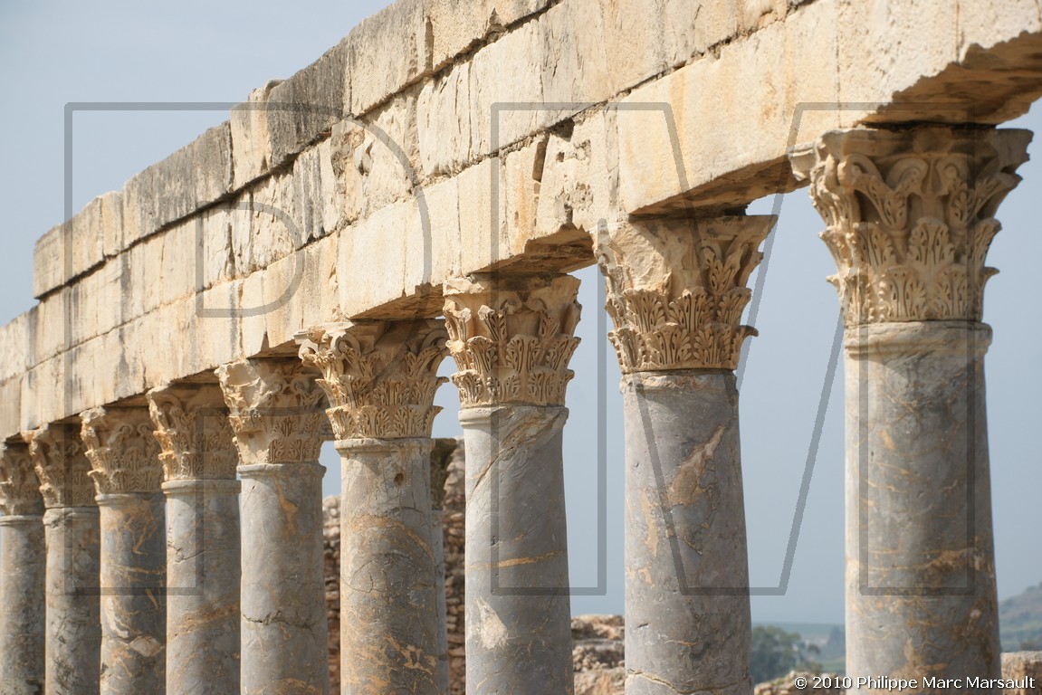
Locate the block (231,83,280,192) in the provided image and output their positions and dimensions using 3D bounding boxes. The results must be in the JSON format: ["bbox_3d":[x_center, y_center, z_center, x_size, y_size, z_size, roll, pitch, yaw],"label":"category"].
[{"bbox_3d":[-1.206,-1.118,27.702,0.430,0.416,1.629,-1,-3,-12],"label":"block"}]

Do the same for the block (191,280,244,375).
[{"bbox_3d":[-1.482,-0.143,29.041,0.430,0.445,1.985,-1,-3,-12],"label":"block"}]

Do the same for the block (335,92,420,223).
[{"bbox_3d":[-0.463,-0.883,24.257,0.430,0.464,2.169,-1,-3,-12],"label":"block"}]

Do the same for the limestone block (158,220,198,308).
[{"bbox_3d":[-1.797,-0.512,30.485,0.430,0.464,1.607,-1,-3,-12],"label":"limestone block"}]

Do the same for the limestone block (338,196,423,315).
[{"bbox_3d":[-0.456,-0.428,24.249,0.430,0.445,2.096,-1,-3,-12],"label":"limestone block"}]

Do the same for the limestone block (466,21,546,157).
[{"bbox_3d":[0.139,-1.050,21.446,0.430,0.464,1.605,-1,-3,-12],"label":"limestone block"}]

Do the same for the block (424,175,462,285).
[{"bbox_3d":[-0.130,-0.519,22.728,0.430,0.445,0.851,-1,-3,-12],"label":"block"}]

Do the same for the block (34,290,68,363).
[{"bbox_3d":[-3.087,-0.154,36.506,0.430,0.464,1.991,-1,-3,-12],"label":"block"}]

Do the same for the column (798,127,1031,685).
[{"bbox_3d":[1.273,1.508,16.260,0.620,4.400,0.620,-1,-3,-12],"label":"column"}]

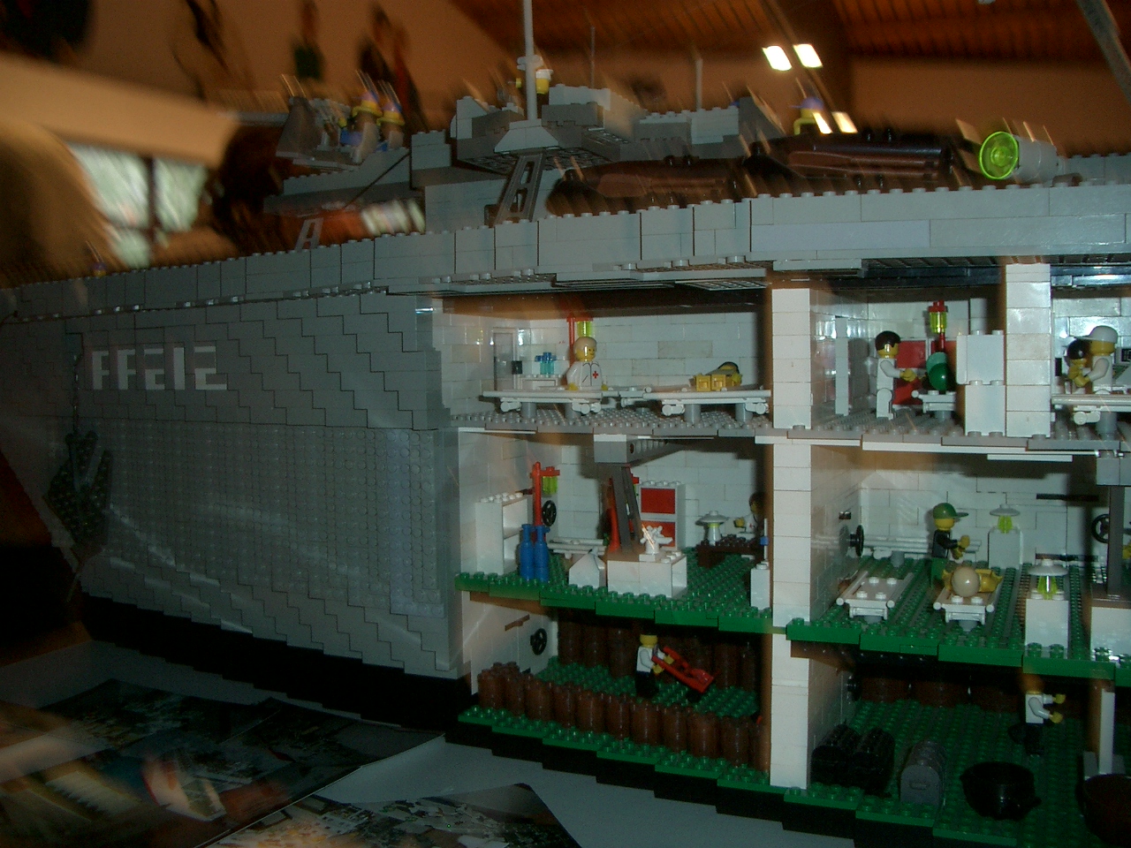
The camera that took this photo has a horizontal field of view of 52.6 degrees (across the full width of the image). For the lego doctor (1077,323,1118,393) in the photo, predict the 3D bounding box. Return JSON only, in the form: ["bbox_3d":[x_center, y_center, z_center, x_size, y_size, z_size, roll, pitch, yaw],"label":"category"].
[{"bbox_3d":[0.215,-0.019,0.462,0.017,0.040,0.022,1,4,24],"label":"lego doctor"}]

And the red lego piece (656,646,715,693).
[{"bbox_3d":[0.062,0.129,0.598,0.031,0.009,0.017,28,15,20],"label":"red lego piece"}]

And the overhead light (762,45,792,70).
[{"bbox_3d":[1.666,-2.882,9.000,0.200,0.120,0.250,0,4,19],"label":"overhead light"}]

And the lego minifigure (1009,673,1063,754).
[{"bbox_3d":[0.213,0.131,0.518,0.024,0.040,0.022,1,4,24],"label":"lego minifigure"}]

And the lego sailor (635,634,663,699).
[{"bbox_3d":[0.047,0.127,0.608,0.015,0.039,0.022,1,4,24],"label":"lego sailor"}]

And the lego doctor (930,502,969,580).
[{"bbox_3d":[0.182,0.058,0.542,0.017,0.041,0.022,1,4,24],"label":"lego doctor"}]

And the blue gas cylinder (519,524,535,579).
[{"bbox_3d":[-0.020,0.064,0.572,0.007,0.028,0.007,-1,4,0],"label":"blue gas cylinder"}]

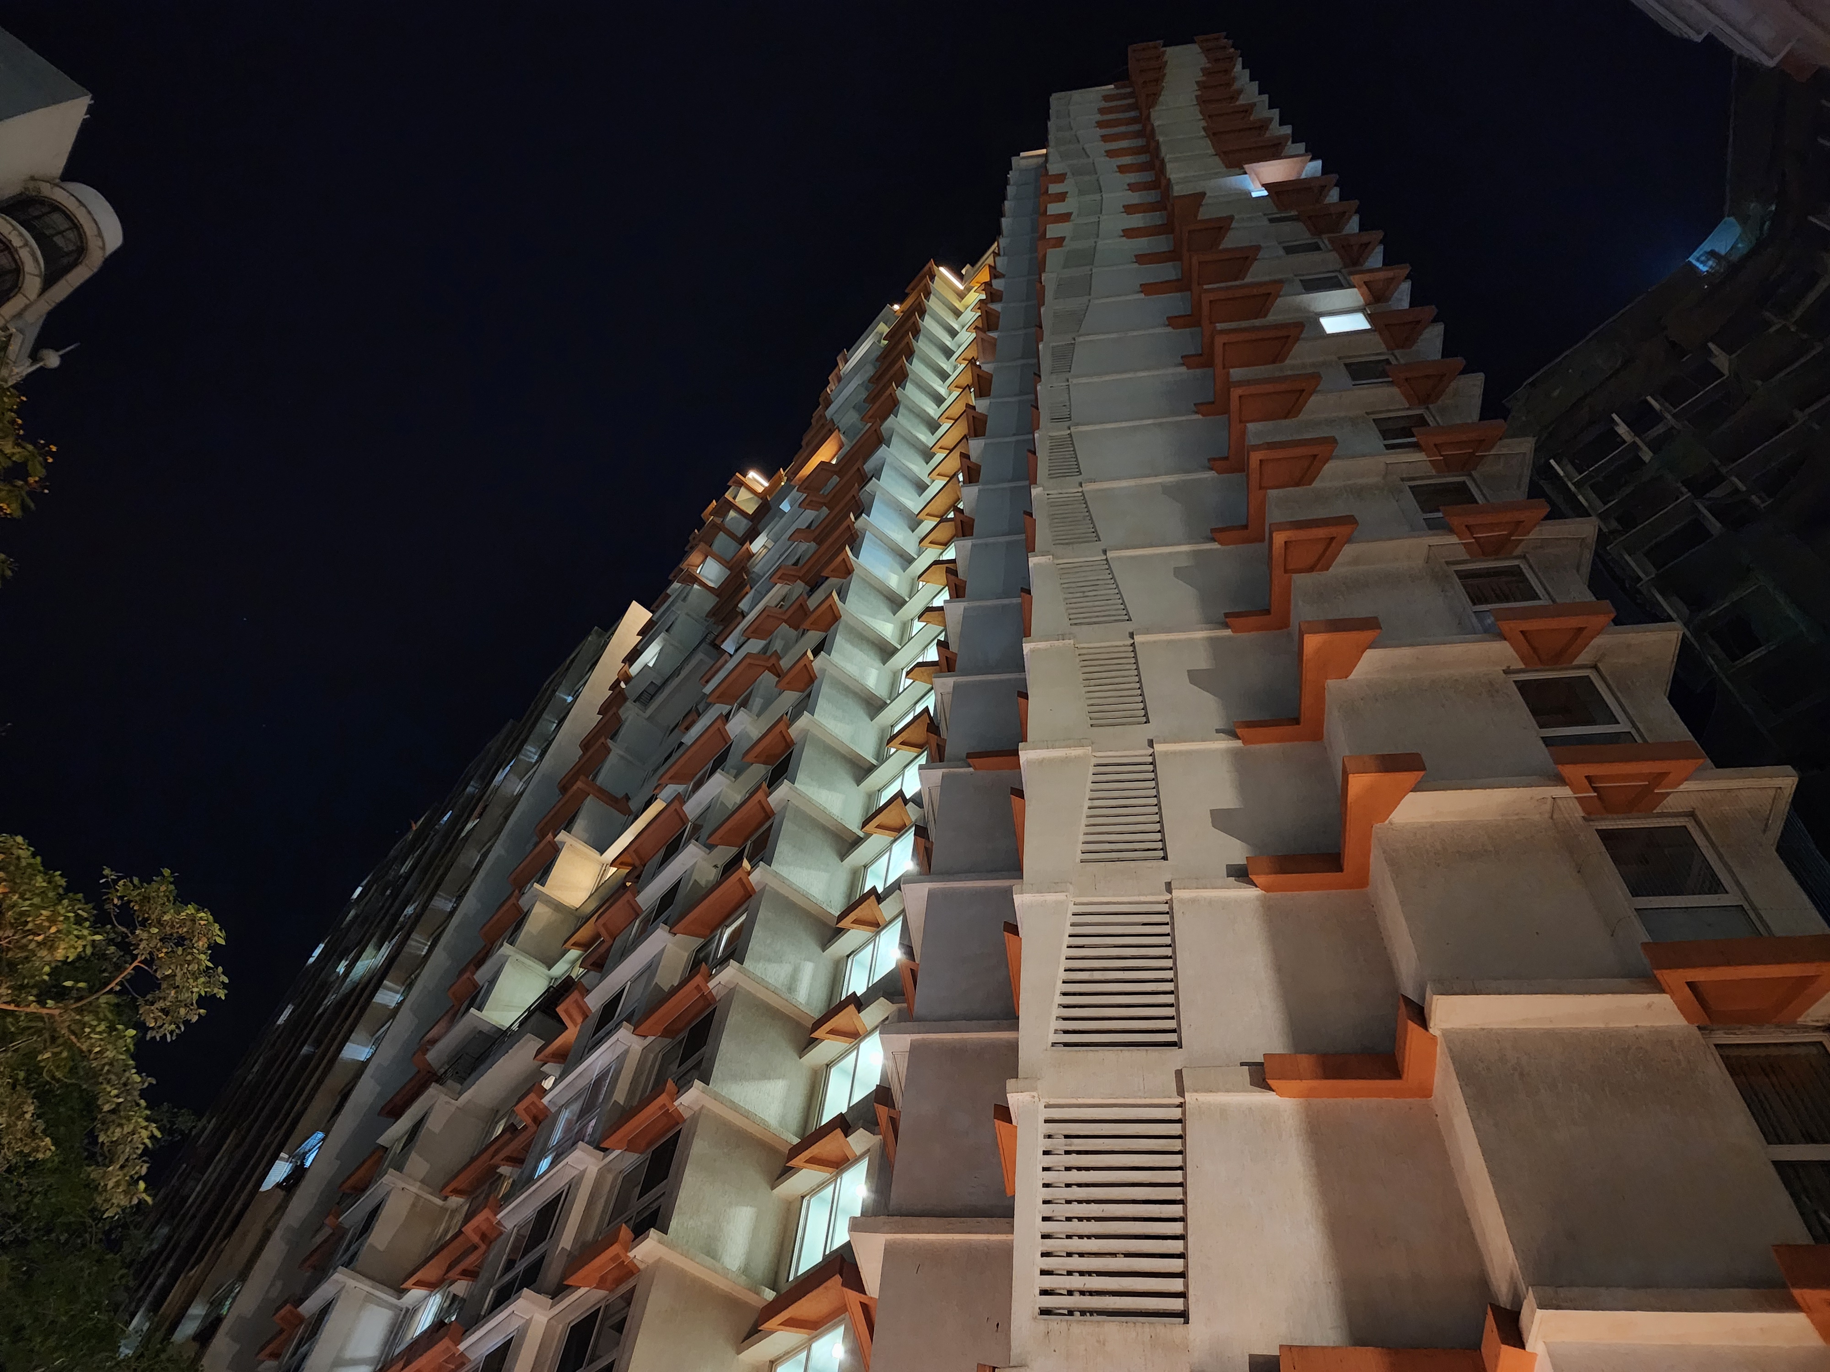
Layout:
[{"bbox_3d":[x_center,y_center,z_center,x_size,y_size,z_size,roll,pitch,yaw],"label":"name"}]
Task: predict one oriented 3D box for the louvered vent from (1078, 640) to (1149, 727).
[{"bbox_3d":[3.122,-0.030,19.367,1.100,2.330,0.120,-3,-56,9],"label":"louvered vent"}]

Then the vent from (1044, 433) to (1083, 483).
[{"bbox_3d":[3.308,-5.033,26.727,0.699,2.370,0.120,-3,-56,9],"label":"vent"}]

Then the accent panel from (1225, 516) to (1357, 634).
[{"bbox_3d":[5.988,-1.759,19.434,1.960,0.310,1.840,-3,-56,9],"label":"accent panel"}]

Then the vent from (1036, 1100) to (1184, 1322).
[{"bbox_3d":[1.981,5.098,11.913,1.518,2.322,0.150,-3,-56,9],"label":"vent"}]

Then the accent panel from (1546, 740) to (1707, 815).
[{"bbox_3d":[8.000,1.065,13.803,1.530,0.310,0.750,-3,-56,9],"label":"accent panel"}]

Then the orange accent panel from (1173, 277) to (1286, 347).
[{"bbox_3d":[7.596,-8.618,29.179,2.390,0.330,1.760,-3,-56,9],"label":"orange accent panel"}]

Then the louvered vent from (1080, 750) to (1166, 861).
[{"bbox_3d":[2.855,1.700,16.917,1.140,2.290,0.110,-3,-56,9],"label":"louvered vent"}]

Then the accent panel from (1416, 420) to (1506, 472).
[{"bbox_3d":[9.385,-4.107,21.054,1.440,0.310,0.760,-3,-56,9],"label":"accent panel"}]

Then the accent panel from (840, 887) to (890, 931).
[{"bbox_3d":[-1.081,5.416,28.887,0.730,0.370,1.500,37,-59,-18],"label":"accent panel"}]

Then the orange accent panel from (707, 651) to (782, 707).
[{"bbox_3d":[-5.410,-0.166,39.987,1.284,0.285,3.183,37,-59,-17],"label":"orange accent panel"}]

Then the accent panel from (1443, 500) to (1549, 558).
[{"bbox_3d":[8.781,-2.361,18.539,1.518,0.294,0.780,-3,-56,9],"label":"accent panel"}]

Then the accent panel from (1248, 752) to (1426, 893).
[{"bbox_3d":[5.013,1.684,14.621,1.925,0.330,1.841,-3,-56,9],"label":"accent panel"}]

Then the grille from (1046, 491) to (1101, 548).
[{"bbox_3d":[3.146,-3.333,24.221,1.032,2.310,0.120,-3,-56,9],"label":"grille"}]

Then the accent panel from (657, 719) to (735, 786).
[{"bbox_3d":[-6.679,2.131,38.057,0.804,0.285,3.585,37,-59,-17],"label":"accent panel"}]

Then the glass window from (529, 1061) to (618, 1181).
[{"bbox_3d":[-7.885,10.172,28.075,0.120,2.070,2.650,36,-59,-18],"label":"glass window"}]

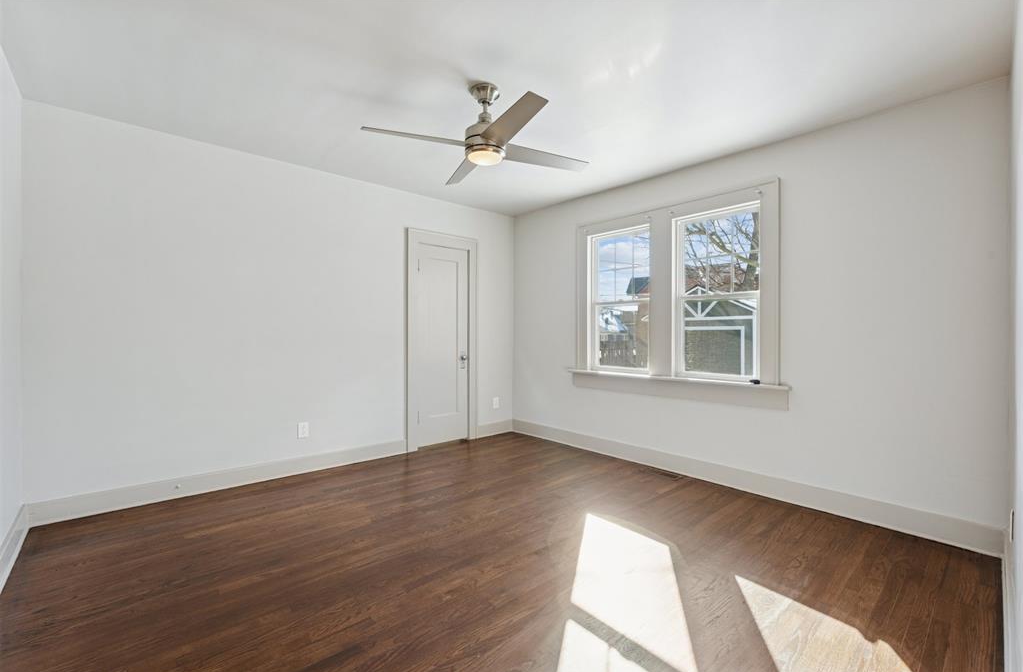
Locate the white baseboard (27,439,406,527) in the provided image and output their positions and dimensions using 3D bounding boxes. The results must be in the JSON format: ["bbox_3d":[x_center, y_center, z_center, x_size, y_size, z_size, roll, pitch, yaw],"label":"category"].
[{"bbox_3d":[-1.886,1.032,3.205,2.336,0.142,0.022,0,1,-40],"label":"white baseboard"}]

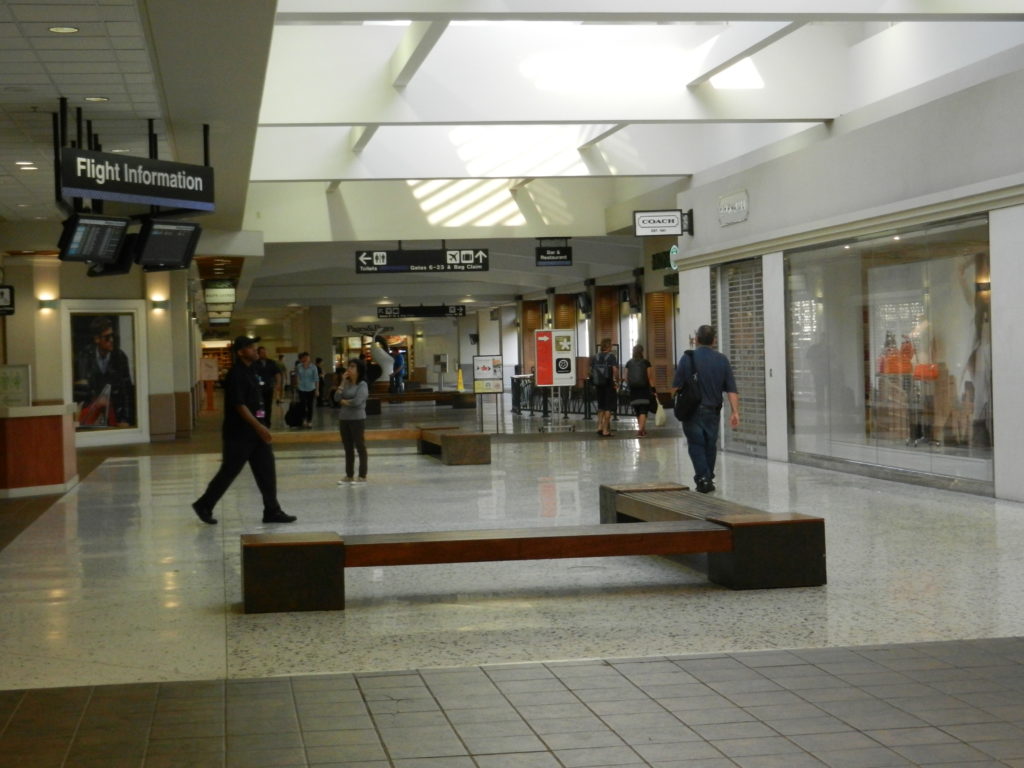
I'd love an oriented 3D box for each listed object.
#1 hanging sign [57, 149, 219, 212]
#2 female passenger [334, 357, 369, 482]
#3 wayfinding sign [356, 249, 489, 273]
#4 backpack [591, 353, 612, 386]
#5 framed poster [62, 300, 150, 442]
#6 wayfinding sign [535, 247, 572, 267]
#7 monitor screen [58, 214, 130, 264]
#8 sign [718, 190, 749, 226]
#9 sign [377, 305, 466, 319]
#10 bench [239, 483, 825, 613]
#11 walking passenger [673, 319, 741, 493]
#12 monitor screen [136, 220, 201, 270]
[{"bbox_3d":[-3.731,-2.030,17.826,0.090,0.465,2.422,-1,1,26],"label":"hanging sign"},{"bbox_3d":[-1.991,0.451,21.908,0.350,1.540,0.430,-2,1,-44],"label":"female passenger"},{"bbox_3d":[-1.659,-2.286,33.143,2.488,0.405,0.120,-2,1,-9],"label":"wayfinding sign"},{"bbox_3d":[1.652,-0.258,32.650,0.360,0.560,0.220,-1,1,12],"label":"backpack"},{"bbox_3d":[-7.939,-0.221,34.536,0.120,2.823,2.100,-1,1,37],"label":"framed poster"},{"bbox_3d":[0.804,-2.400,33.546,0.693,0.360,0.100,-2,1,-9],"label":"wayfinding sign"},{"bbox_3d":[-4.100,-1.433,17.378,0.110,0.460,0.790,22,11,24],"label":"monitor screen"},{"bbox_3d":[3.099,-2.472,25.024,0.060,0.400,1.340,-2,1,-9],"label":"sign"},{"bbox_3d":[-3.288,-2.638,64.795,3.248,0.410,0.140,-2,1,-9],"label":"sign"},{"bbox_3d":[-0.126,1.107,12.731,3.650,0.415,3.610,-2,1,-10],"label":"bench"},{"bbox_3d":[2.076,0.268,18.992,0.660,1.760,0.480,-2,1,-5],"label":"walking passenger"},{"bbox_3d":[-3.504,-1.425,18.077,0.120,0.480,0.771,22,12,27],"label":"monitor screen"}]

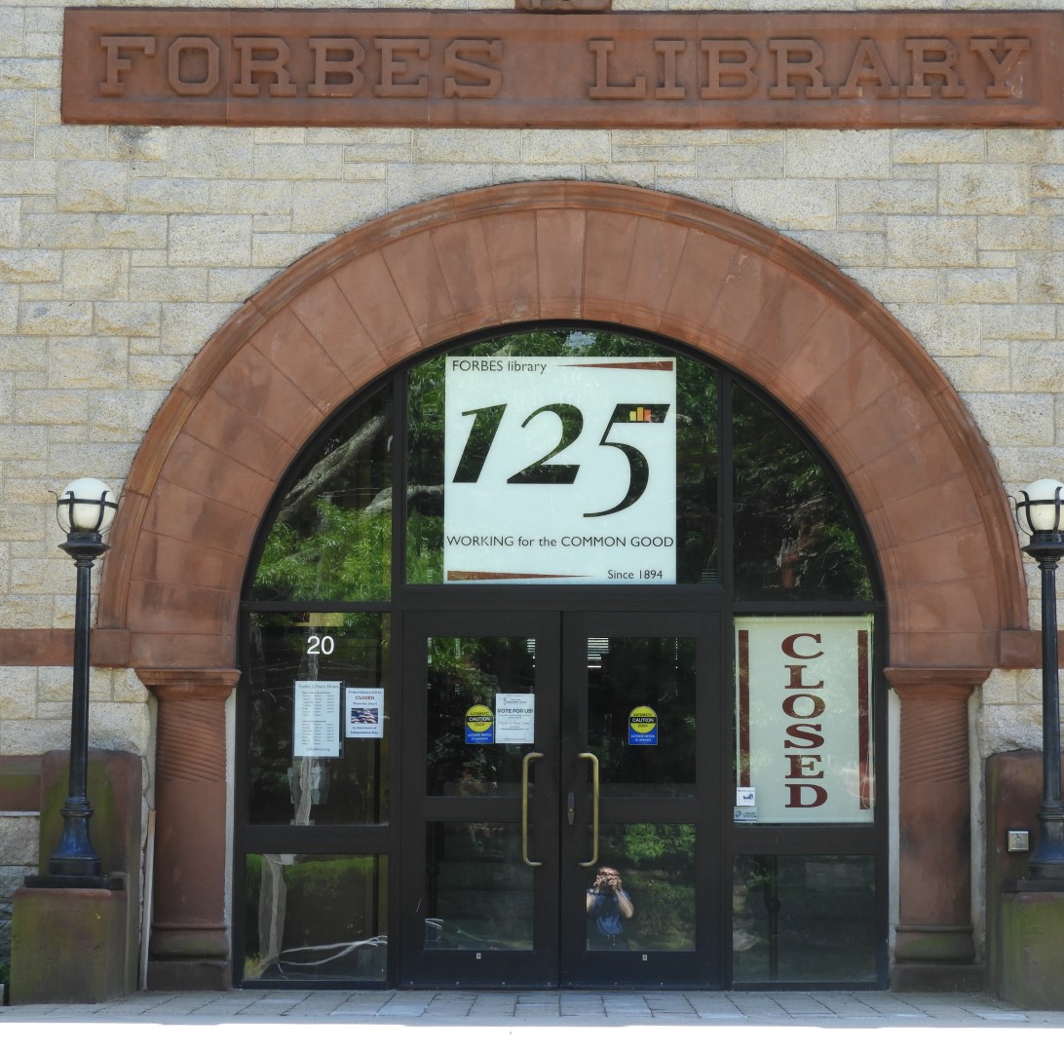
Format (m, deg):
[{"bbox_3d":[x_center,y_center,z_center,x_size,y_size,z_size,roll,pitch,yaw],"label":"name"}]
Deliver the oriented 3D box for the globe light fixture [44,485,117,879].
[{"bbox_3d":[-2.366,0.800,17.092,0.412,2.111,0.412,0,-6,1],"label":"globe light fixture"}]

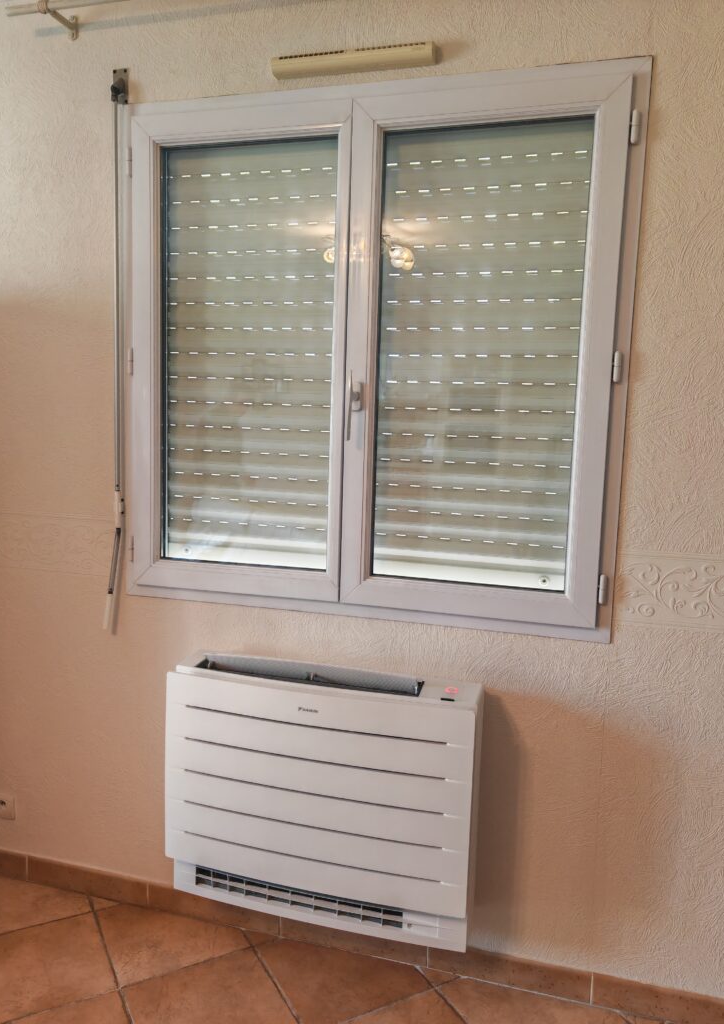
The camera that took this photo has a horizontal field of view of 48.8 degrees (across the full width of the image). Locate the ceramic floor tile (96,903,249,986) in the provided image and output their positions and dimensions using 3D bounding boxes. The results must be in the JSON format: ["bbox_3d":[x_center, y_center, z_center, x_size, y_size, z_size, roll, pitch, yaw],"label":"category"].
[{"bbox_3d":[-0.526,1.136,2.180,0.340,0.010,0.340,-2,8,-29],"label":"ceramic floor tile"}]

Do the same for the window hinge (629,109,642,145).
[{"bbox_3d":[0.580,-0.818,1.697,0.020,0.070,0.022,4,7,16],"label":"window hinge"}]

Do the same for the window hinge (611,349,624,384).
[{"bbox_3d":[0.565,-0.320,1.756,0.020,0.070,0.022,4,7,16],"label":"window hinge"}]

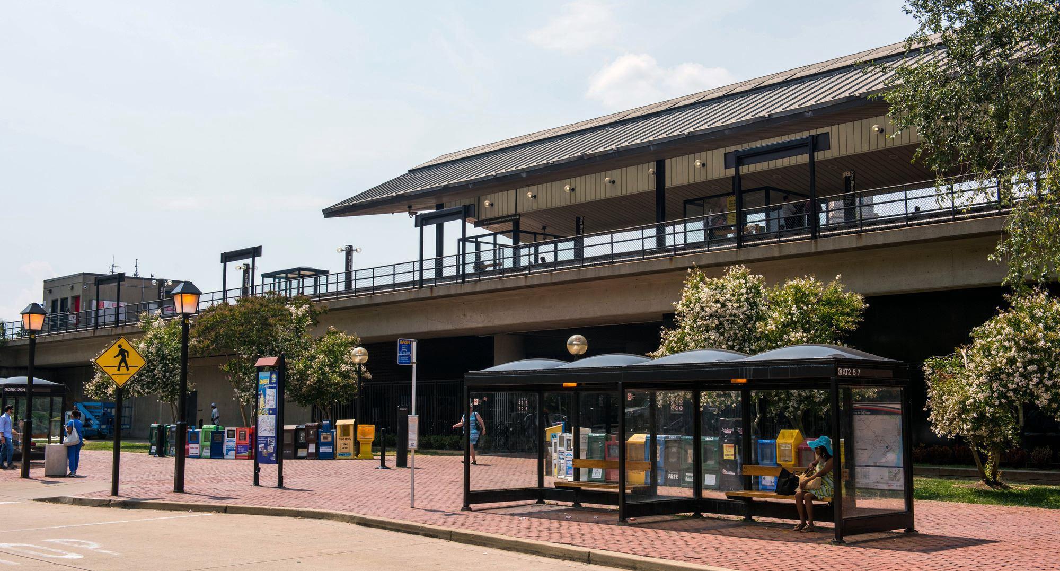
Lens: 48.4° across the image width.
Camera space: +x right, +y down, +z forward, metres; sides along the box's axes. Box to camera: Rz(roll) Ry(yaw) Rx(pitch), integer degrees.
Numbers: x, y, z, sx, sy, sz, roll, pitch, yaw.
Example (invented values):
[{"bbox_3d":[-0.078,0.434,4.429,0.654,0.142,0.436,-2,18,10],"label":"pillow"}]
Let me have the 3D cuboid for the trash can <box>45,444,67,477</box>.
[{"bbox_3d":[-12.111,4.454,30.139,0.530,0.810,0.530,2,-7,-17],"label":"trash can"}]

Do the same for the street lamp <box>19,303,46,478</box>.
[{"bbox_3d":[-12.100,2.547,28.523,0.480,4.170,0.480,-5,-8,42],"label":"street lamp"}]

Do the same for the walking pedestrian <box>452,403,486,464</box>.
[{"bbox_3d":[-1.728,4.219,33.564,0.700,1.710,0.600,5,-8,-40],"label":"walking pedestrian"}]

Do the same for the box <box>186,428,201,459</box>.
[{"bbox_3d":[-11.207,5.244,39.371,0.420,1.000,0.400,0,-6,-2],"label":"box"}]

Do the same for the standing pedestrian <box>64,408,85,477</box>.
[{"bbox_3d":[-11.068,3.846,28.687,0.380,1.620,0.460,-6,-8,43],"label":"standing pedestrian"}]

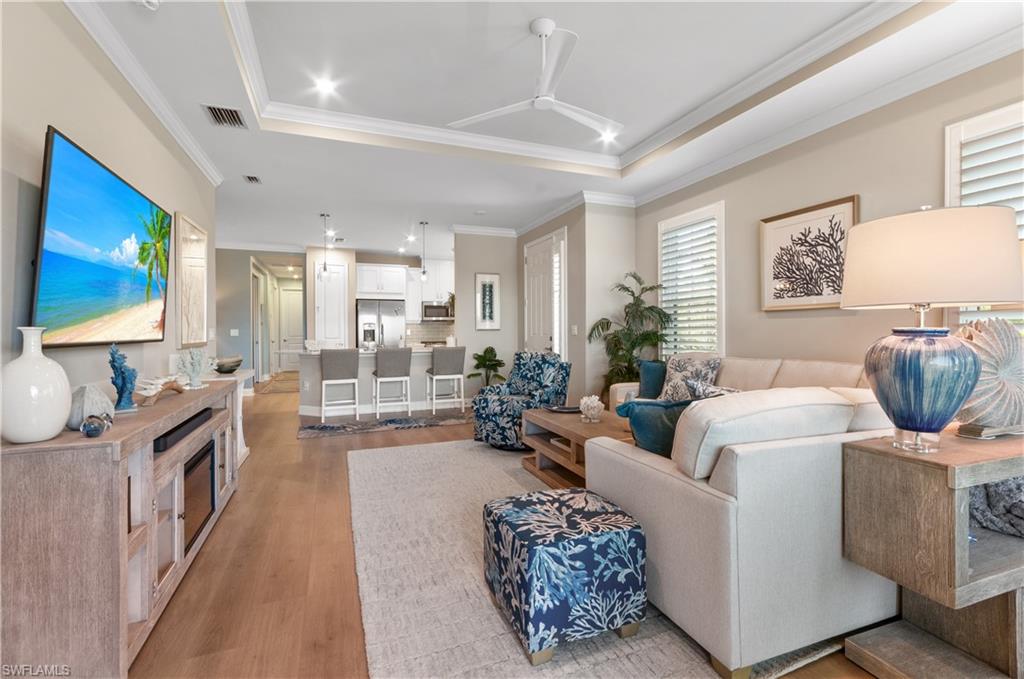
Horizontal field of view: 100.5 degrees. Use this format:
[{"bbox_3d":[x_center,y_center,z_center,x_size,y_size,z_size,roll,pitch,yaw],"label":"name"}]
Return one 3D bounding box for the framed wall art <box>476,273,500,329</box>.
[{"bbox_3d":[-0.375,-0.604,6.858,0.420,0.919,0.030,0,1,-23],"label":"framed wall art"}]

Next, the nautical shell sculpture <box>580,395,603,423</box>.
[{"bbox_3d":[0.609,0.525,3.280,0.170,0.190,0.150,0,1,-23],"label":"nautical shell sculpture"}]

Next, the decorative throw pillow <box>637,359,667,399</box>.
[{"bbox_3d":[1.550,0.427,4.600,0.430,0.430,0.150,0,-12,5],"label":"decorative throw pillow"}]

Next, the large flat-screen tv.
[{"bbox_3d":[-2.296,-0.438,2.482,0.050,0.915,1.580,4,-1,-24],"label":"large flat-screen tv"}]

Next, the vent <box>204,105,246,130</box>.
[{"bbox_3d":[-2.314,-1.792,3.446,0.270,0.025,0.340,-1,1,-23],"label":"vent"}]

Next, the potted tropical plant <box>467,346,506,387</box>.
[{"bbox_3d":[-0.380,0.588,6.486,0.573,0.971,0.527,0,1,0],"label":"potted tropical plant"}]

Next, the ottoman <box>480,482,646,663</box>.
[{"bbox_3d":[0.198,0.887,1.698,0.465,0.420,0.440,0,1,-22],"label":"ottoman"}]

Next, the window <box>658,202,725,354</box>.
[{"bbox_3d":[1.904,-0.473,4.579,0.080,1.763,0.903,0,1,-23],"label":"window"}]

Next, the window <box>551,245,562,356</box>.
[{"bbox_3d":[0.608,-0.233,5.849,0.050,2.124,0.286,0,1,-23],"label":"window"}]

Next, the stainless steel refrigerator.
[{"bbox_3d":[-2.687,0.155,8.751,0.910,1.780,0.750,0,1,-23],"label":"stainless steel refrigerator"}]

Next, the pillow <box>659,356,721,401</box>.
[{"bbox_3d":[1.792,0.404,4.300,0.510,0.480,0.160,0,-16,30],"label":"pillow"}]

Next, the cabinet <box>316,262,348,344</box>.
[{"bbox_3d":[-3.587,-0.222,8.525,0.560,2.500,0.350,0,1,-23],"label":"cabinet"}]

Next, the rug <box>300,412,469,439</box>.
[{"bbox_3d":[-1.424,1.079,5.463,2.319,0.012,0.767,0,1,-23],"label":"rug"}]

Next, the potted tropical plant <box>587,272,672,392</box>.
[{"bbox_3d":[1.431,0.176,5.321,0.880,1.900,0.780,-1,1,-23],"label":"potted tropical plant"}]

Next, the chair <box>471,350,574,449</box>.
[{"bbox_3d":[0.146,0.672,4.874,0.790,0.950,0.890,0,1,35],"label":"chair"}]

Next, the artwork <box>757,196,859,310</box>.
[{"bbox_3d":[2.365,-0.645,3.422,0.045,0.809,0.753,0,1,-23],"label":"artwork"}]

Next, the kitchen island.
[{"bbox_3d":[-1.978,0.611,6.394,2.280,0.910,1.000,0,1,-23],"label":"kitchen island"}]

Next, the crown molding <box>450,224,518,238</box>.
[{"bbox_3d":[-0.424,-1.811,7.185,1.183,0.115,0.095,-1,1,-23],"label":"crown molding"}]

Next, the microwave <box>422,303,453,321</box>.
[{"bbox_3d":[-1.626,-0.599,9.387,0.760,0.414,0.400,-1,1,-23],"label":"microwave"}]

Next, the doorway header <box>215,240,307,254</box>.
[{"bbox_3d":[-4.615,-1.697,7.894,1.450,0.170,0.120,-1,2,-23],"label":"doorway header"}]

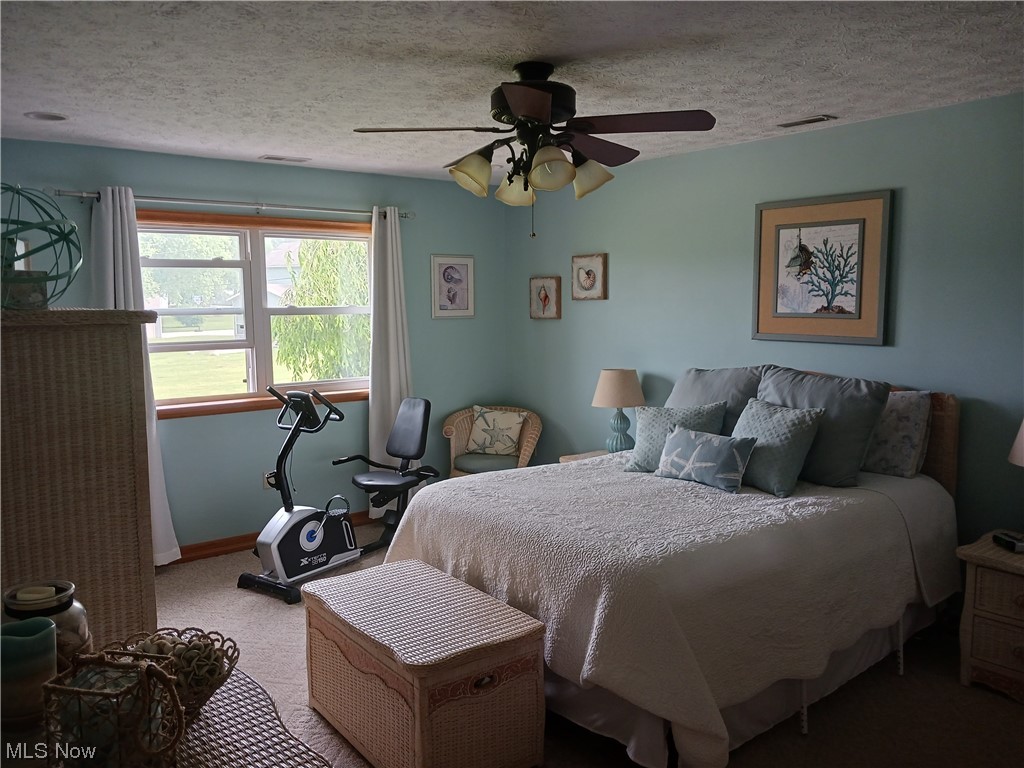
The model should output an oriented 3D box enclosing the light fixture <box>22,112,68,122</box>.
[{"bbox_3d":[-2.138,-1.222,3.663,0.190,0.025,0.190,-5,8,-37],"label":"light fixture"}]

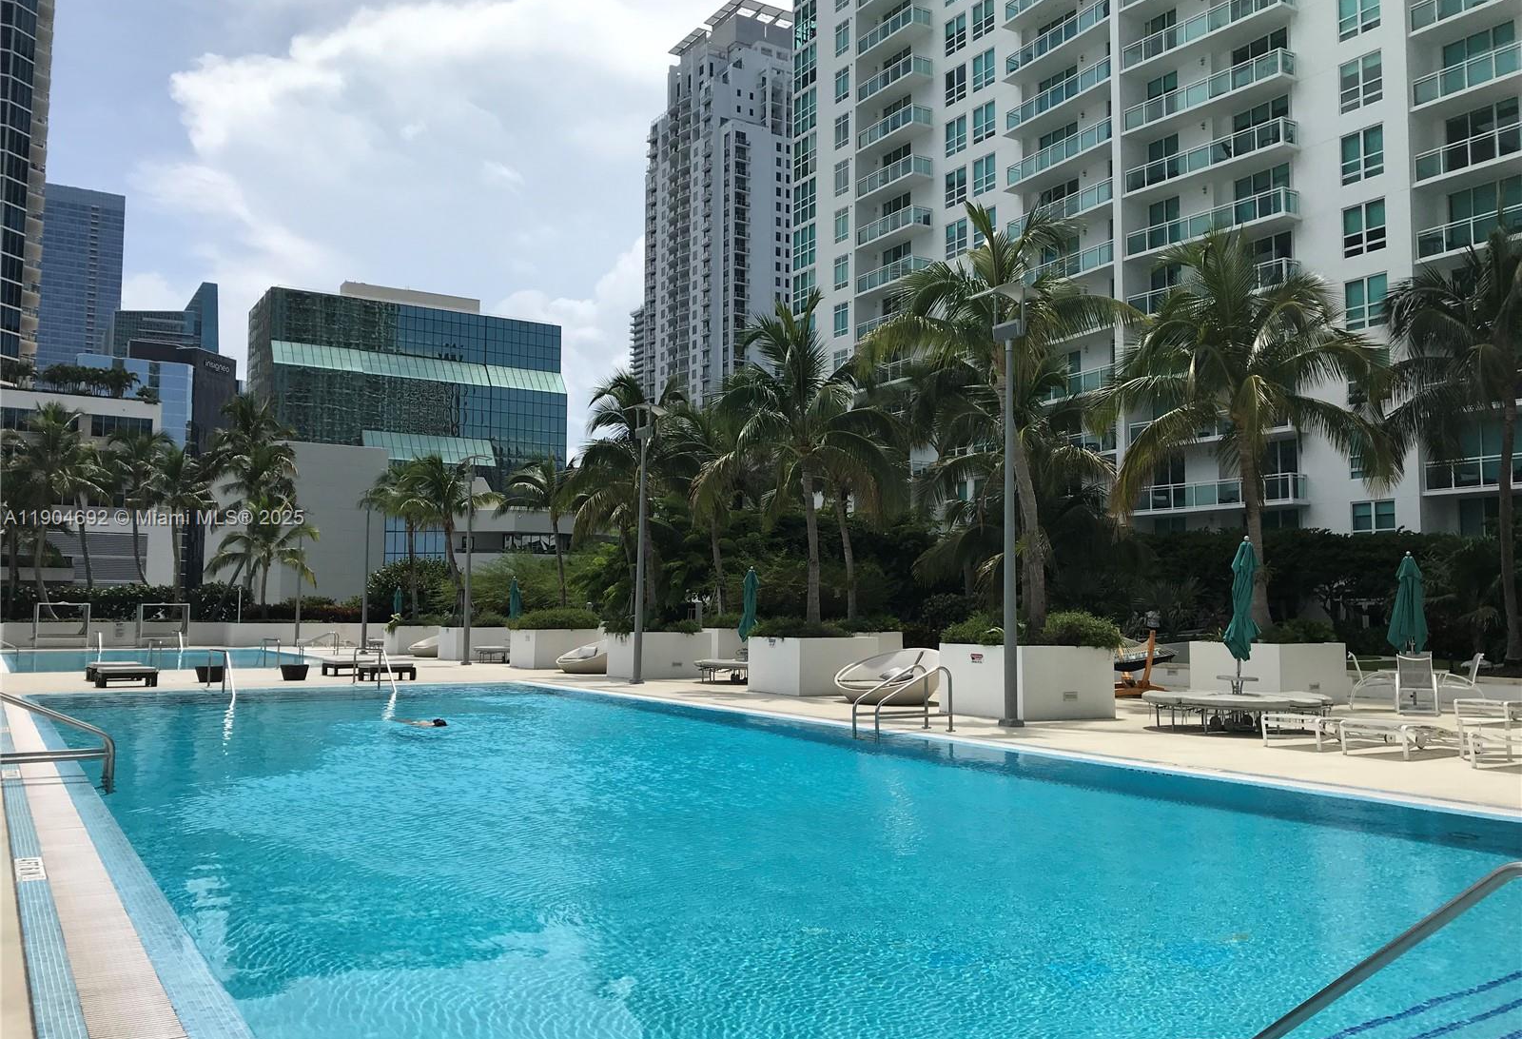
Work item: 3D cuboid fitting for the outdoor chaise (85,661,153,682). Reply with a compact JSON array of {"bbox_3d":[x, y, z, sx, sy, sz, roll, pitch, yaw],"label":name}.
[{"bbox_3d":[-14.234,3.333,27.139,1.050,0.390,1.250,3,-5,-31],"label":"outdoor chaise"}]

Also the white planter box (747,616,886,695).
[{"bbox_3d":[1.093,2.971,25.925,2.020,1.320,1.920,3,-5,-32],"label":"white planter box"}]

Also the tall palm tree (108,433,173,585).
[{"bbox_3d":[-27.922,0.218,55.197,2.800,7.910,2.800,3,-5,-31],"label":"tall palm tree"}]

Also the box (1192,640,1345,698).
[{"bbox_3d":[8.902,2.693,21.617,1.860,1.060,1.780,3,-5,-32],"label":"box"}]

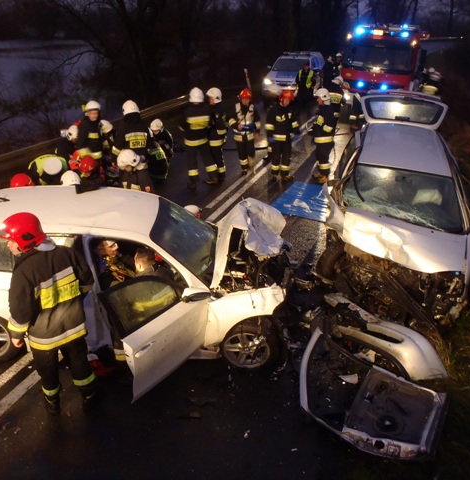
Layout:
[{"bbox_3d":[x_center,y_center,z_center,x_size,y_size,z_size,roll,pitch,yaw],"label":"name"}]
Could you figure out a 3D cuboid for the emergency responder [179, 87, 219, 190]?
[{"bbox_3d":[-0.702,-1.949,10.063,0.660,1.840,0.500,2,24,5],"label":"emergency responder"}]

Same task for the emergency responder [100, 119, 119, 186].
[{"bbox_3d":[-2.376,-1.611,9.832,0.600,1.400,0.600,15,27,27],"label":"emergency responder"}]

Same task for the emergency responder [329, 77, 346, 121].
[{"bbox_3d":[2.620,-3.480,13.600,0.600,1.720,0.500,-14,28,-27],"label":"emergency responder"}]

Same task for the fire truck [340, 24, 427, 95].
[{"bbox_3d":[6.111,-7.192,21.075,2.450,3.050,7.200,11,25,17],"label":"fire truck"}]

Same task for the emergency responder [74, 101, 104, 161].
[{"bbox_3d":[-2.498,-1.632,9.461,0.580,1.780,0.450,-10,26,-21],"label":"emergency responder"}]

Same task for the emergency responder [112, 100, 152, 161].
[{"bbox_3d":[-1.833,-1.606,9.374,0.680,1.800,0.500,-5,25,-16],"label":"emergency responder"}]

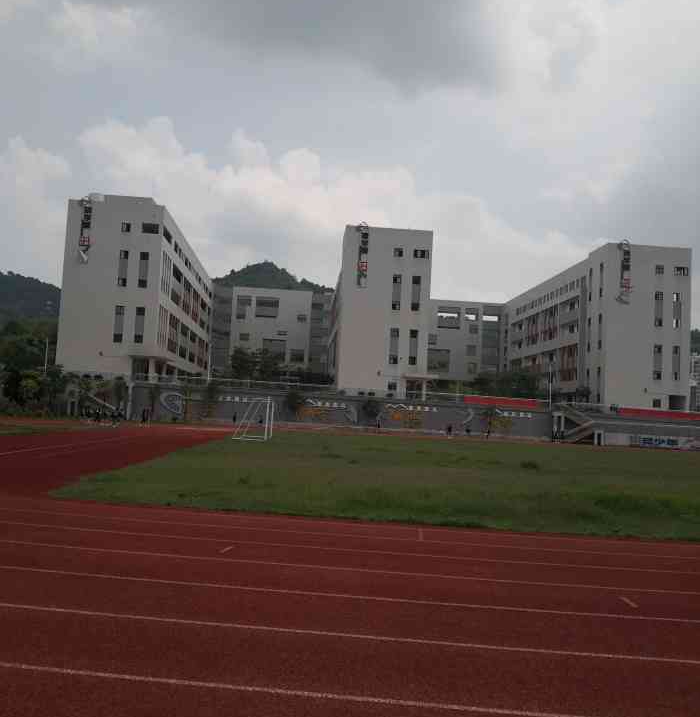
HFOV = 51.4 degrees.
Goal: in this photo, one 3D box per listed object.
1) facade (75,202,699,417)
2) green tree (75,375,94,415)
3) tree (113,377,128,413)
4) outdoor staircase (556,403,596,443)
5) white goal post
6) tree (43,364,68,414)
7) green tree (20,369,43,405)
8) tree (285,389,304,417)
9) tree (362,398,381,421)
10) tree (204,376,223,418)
[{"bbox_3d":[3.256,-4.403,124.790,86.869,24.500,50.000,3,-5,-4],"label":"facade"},{"bbox_3d":[-29.907,4.055,81.981,2.028,4.506,2.028,3,-5,-4],"label":"green tree"},{"bbox_3d":[-25.947,4.169,82.261,1.628,4.269,1.628,3,-5,-4],"label":"tree"},{"bbox_3d":[25.441,7.189,81.749,4.381,4.393,3.400,3,-5,-4],"label":"outdoor staircase"},{"bbox_3d":[-5.865,3.635,44.676,2.000,2.500,7.500,3,-5,-4],"label":"white goal post"},{"bbox_3d":[-33.495,3.412,82.776,2.661,5.459,2.661,3,-5,-4],"label":"tree"},{"bbox_3d":[-37.114,3.517,84.515,2.509,4.249,2.509,3,-5,-4],"label":"green tree"},{"bbox_3d":[-6.306,5.095,82.615,2.043,3.379,2.043,3,-5,-4],"label":"tree"},{"bbox_3d":[2.453,5.929,83.189,1.852,2.715,1.852,3,-5,-4],"label":"tree"},{"bbox_3d":[-15.382,4.282,82.017,1.826,4.508,1.826,3,-5,-4],"label":"tree"}]

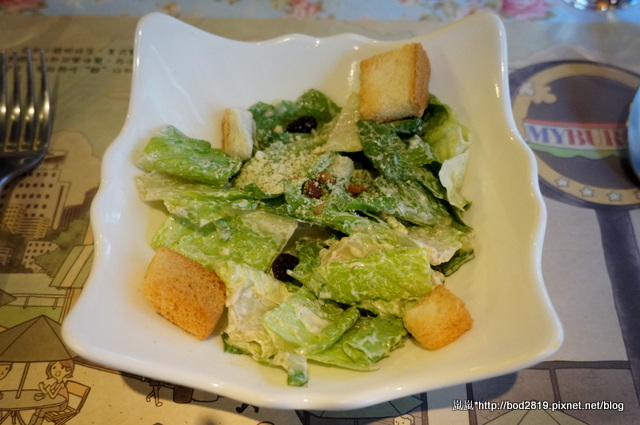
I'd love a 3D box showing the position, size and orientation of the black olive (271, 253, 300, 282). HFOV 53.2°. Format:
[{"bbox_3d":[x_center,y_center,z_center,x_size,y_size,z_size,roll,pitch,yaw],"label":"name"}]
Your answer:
[{"bbox_3d":[-0.015,0.024,0.284,0.011,0.009,0.011,-14,60,-8],"label":"black olive"}]

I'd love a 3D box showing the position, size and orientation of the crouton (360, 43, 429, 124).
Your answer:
[{"bbox_3d":[0.038,-0.065,0.324,0.028,0.025,0.034,0,94,29],"label":"crouton"}]

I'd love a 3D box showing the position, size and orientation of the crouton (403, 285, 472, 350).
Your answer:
[{"bbox_3d":[0.048,0.043,0.261,0.018,0.017,0.018,39,74,21],"label":"crouton"}]

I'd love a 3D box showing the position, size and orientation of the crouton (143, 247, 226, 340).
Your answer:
[{"bbox_3d":[-0.056,0.034,0.267,0.028,0.020,0.021,29,65,3],"label":"crouton"}]

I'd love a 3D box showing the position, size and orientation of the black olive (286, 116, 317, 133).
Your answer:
[{"bbox_3d":[-0.009,-0.044,0.319,0.013,0.008,0.009,-8,59,-5],"label":"black olive"}]

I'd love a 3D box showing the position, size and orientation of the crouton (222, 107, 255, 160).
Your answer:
[{"bbox_3d":[-0.041,-0.038,0.318,0.013,0.017,0.024,2,85,-30],"label":"crouton"}]

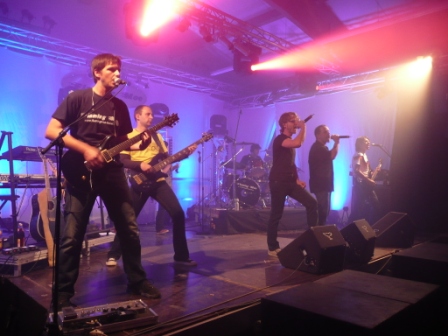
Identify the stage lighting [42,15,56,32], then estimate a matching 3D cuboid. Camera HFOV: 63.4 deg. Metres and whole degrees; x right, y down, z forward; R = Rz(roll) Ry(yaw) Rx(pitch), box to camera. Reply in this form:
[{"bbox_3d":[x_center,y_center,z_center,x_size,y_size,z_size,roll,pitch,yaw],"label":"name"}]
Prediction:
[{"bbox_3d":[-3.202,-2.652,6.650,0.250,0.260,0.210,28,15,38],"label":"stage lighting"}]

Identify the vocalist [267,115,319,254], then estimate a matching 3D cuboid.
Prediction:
[{"bbox_3d":[0.829,0.204,4.450,0.660,1.760,0.520,-2,-5,16],"label":"vocalist"}]

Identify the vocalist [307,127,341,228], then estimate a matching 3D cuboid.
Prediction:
[{"bbox_3d":[1.414,0.246,5.100,0.500,1.760,0.520,-2,-5,16],"label":"vocalist"}]

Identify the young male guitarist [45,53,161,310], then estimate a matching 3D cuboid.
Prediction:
[{"bbox_3d":[-0.881,0.079,2.650,0.760,1.780,0.550,3,-6,-37],"label":"young male guitarist"}]

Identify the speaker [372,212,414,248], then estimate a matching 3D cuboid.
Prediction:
[{"bbox_3d":[2.391,0.889,5.300,0.580,0.480,0.500,-1,-4,2],"label":"speaker"}]

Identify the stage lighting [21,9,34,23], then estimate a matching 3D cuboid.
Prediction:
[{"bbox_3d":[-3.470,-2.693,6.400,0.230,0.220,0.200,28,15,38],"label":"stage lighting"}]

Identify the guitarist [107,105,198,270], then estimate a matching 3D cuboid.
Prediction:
[{"bbox_3d":[-0.800,0.214,4.000,0.800,1.730,0.620,3,-6,-42],"label":"guitarist"}]

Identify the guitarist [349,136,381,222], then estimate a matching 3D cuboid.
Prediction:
[{"bbox_3d":[2.310,0.323,6.000,0.500,1.720,0.550,-3,-5,30],"label":"guitarist"}]

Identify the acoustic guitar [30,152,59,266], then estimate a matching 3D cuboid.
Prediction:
[{"bbox_3d":[-1.851,0.320,3.800,0.130,1.030,0.400,-15,-10,24],"label":"acoustic guitar"}]

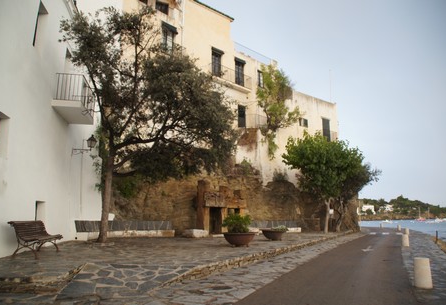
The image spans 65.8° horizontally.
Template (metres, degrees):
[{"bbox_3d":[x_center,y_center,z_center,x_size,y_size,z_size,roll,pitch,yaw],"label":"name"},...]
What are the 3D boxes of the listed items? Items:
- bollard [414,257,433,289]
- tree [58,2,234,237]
[{"bbox_3d":[3.768,2.263,6.510,0.295,0.550,0.295,0,-11,0],"label":"bollard"},{"bbox_3d":[-3.300,-1.254,14.796,7.500,10.000,6.400,0,-11,0],"label":"tree"}]

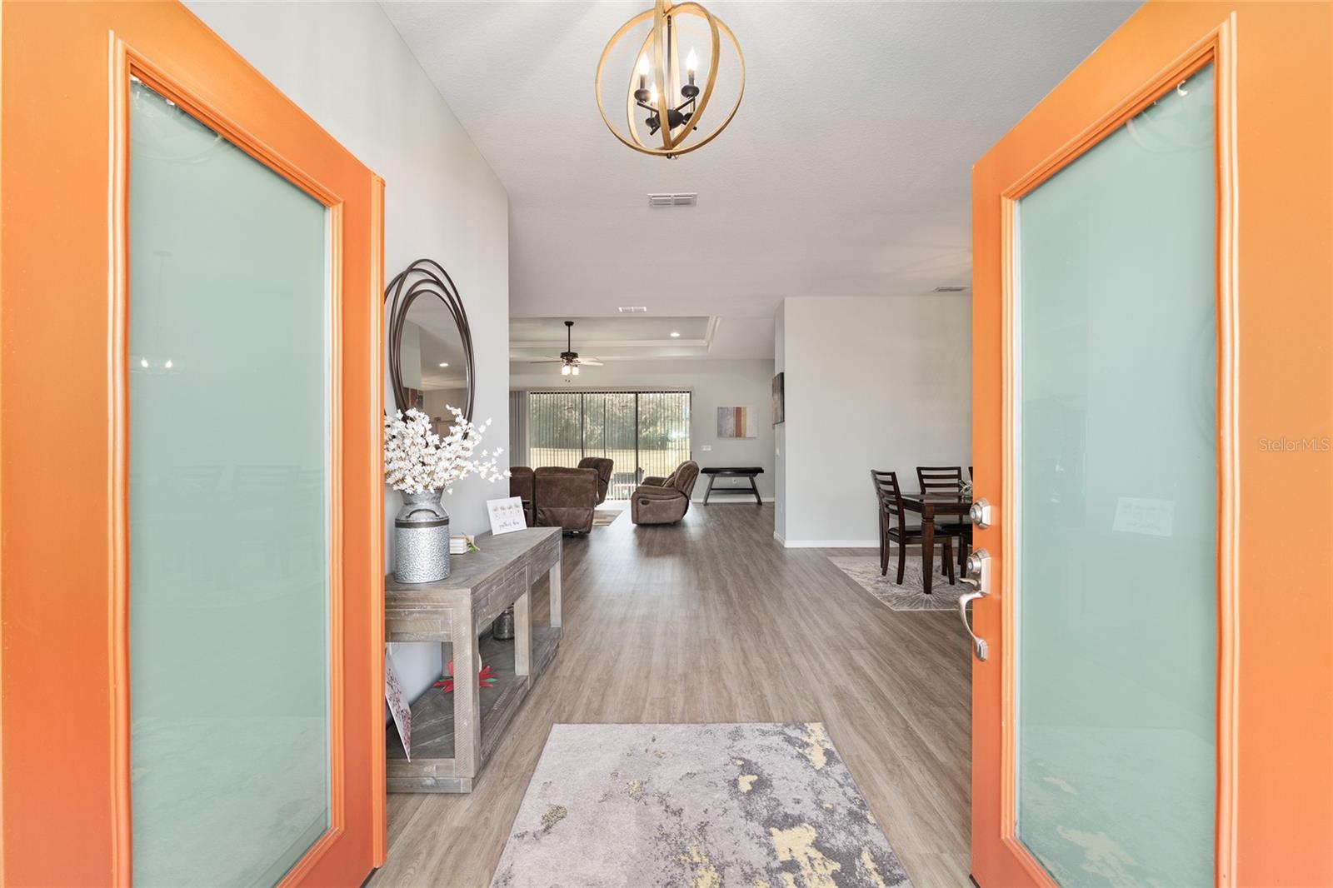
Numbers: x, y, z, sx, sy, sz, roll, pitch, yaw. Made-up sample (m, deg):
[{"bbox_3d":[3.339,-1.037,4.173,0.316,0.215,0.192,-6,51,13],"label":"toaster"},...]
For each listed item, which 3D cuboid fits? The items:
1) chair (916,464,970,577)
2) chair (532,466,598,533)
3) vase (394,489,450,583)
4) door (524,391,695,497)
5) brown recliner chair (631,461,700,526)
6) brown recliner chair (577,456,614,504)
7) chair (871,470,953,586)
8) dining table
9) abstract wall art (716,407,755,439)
[{"bbox_3d":[2.870,0.754,5.575,0.470,1.000,0.580,0,0,1],"label":"chair"},{"bbox_3d":[-1.400,0.785,7.930,0.920,0.970,0.980,0,0,-5],"label":"chair"},{"bbox_3d":[-0.968,0.349,2.200,0.220,0.350,0.220,0,0,-1],"label":"vase"},{"bbox_3d":[-1.245,0.069,11.780,3.530,2.380,0.120,0,0,1],"label":"door"},{"bbox_3d":[-0.005,0.762,8.980,1.040,1.000,0.950,0,0,3],"label":"brown recliner chair"},{"bbox_3d":[-1.600,0.774,10.500,0.980,0.980,0.920,0,0,-37],"label":"brown recliner chair"},{"bbox_3d":[2.300,0.757,5.160,0.590,1.000,0.470,0,0,1],"label":"chair"},{"bbox_3d":[3.080,0.869,5.150,1.880,0.765,1.030,0,0,1],"label":"dining table"},{"bbox_3d":[1.488,-0.450,11.700,0.840,0.660,0.040,0,0,1],"label":"abstract wall art"}]

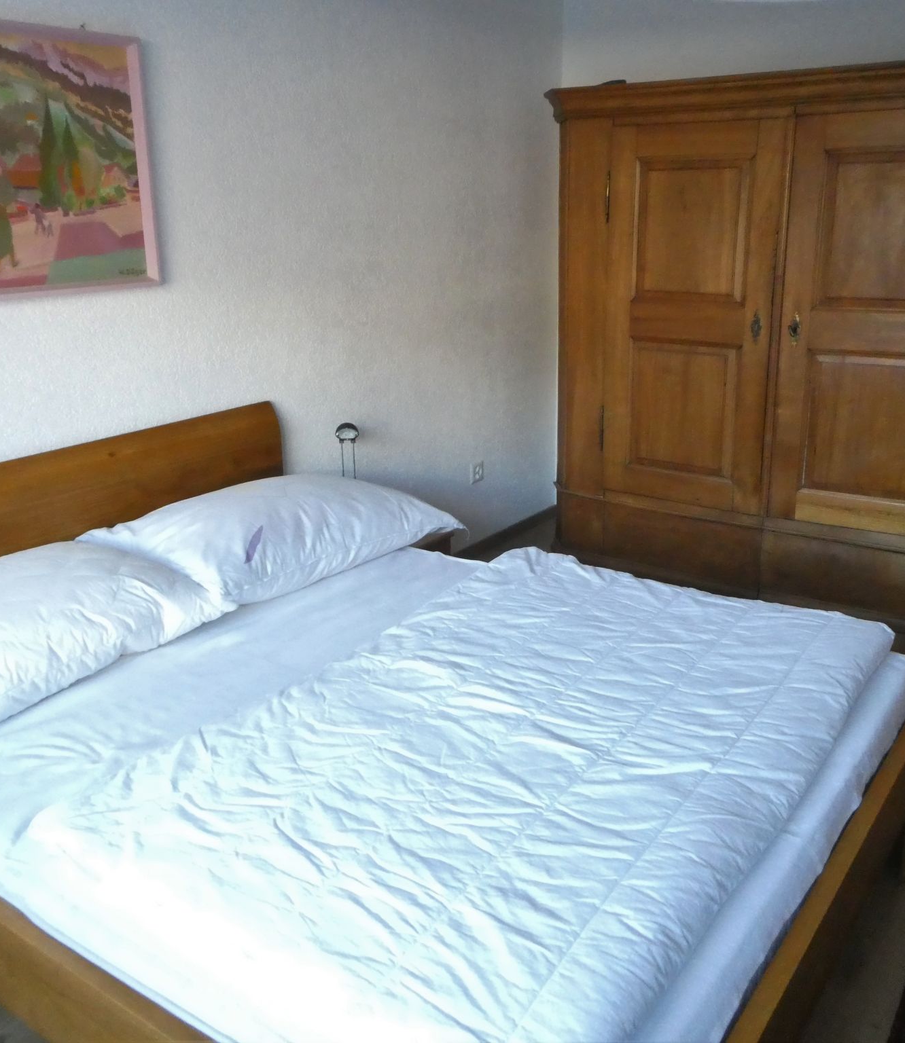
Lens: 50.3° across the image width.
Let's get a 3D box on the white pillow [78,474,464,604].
[{"bbox_3d":[-0.526,0.004,2.896,0.580,0.180,0.940,21,28,36],"label":"white pillow"}]

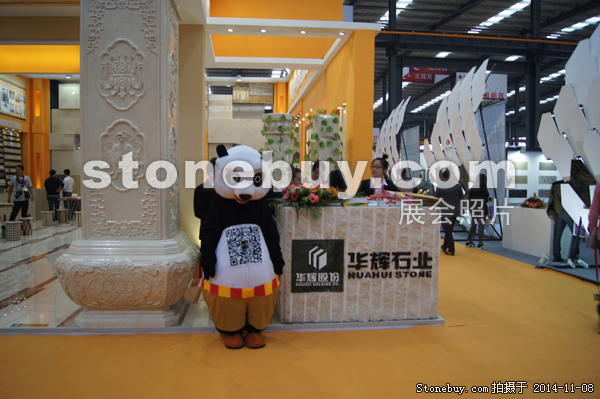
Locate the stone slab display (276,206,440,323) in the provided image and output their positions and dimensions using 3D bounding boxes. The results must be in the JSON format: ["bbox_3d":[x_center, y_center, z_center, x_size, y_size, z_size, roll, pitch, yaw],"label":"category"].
[{"bbox_3d":[0.584,0.619,4.787,1.580,1.120,0.750,0,2,-7],"label":"stone slab display"}]

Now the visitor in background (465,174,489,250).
[{"bbox_3d":[3.825,0.262,9.719,0.500,1.620,0.360,1,2,3],"label":"visitor in background"}]

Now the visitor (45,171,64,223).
[{"bbox_3d":[-7.895,-0.140,14.425,0.580,1.670,0.360,-1,3,-20],"label":"visitor"}]

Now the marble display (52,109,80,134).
[{"bbox_3d":[-8.422,-2.817,16.300,1.100,0.890,0.040,0,3,-6],"label":"marble display"}]

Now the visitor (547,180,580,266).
[{"bbox_3d":[4.977,0.307,8.448,0.520,1.740,0.520,2,4,25],"label":"visitor"}]

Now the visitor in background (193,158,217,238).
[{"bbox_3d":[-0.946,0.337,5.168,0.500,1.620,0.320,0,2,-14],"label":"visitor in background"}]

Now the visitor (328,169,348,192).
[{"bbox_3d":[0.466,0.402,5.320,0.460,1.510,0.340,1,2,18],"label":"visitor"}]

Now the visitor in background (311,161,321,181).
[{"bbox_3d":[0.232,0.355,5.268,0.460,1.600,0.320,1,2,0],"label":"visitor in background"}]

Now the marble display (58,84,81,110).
[{"bbox_3d":[-8.266,-3.720,16.300,0.950,0.900,0.040,0,3,-6],"label":"marble display"}]

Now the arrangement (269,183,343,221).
[{"bbox_3d":[0.056,0.026,4.600,0.740,0.340,0.450,0,2,-7],"label":"arrangement"}]

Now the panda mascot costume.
[{"bbox_3d":[-0.512,0.386,4.035,0.720,1.740,0.540,0,2,-7],"label":"panda mascot costume"}]

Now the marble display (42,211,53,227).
[{"bbox_3d":[-7.386,0.574,13.179,0.330,0.420,0.330,0,3,-6],"label":"marble display"}]

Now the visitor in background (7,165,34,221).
[{"bbox_3d":[-7.101,0.003,11.406,0.580,1.730,0.400,0,3,-14],"label":"visitor in background"}]

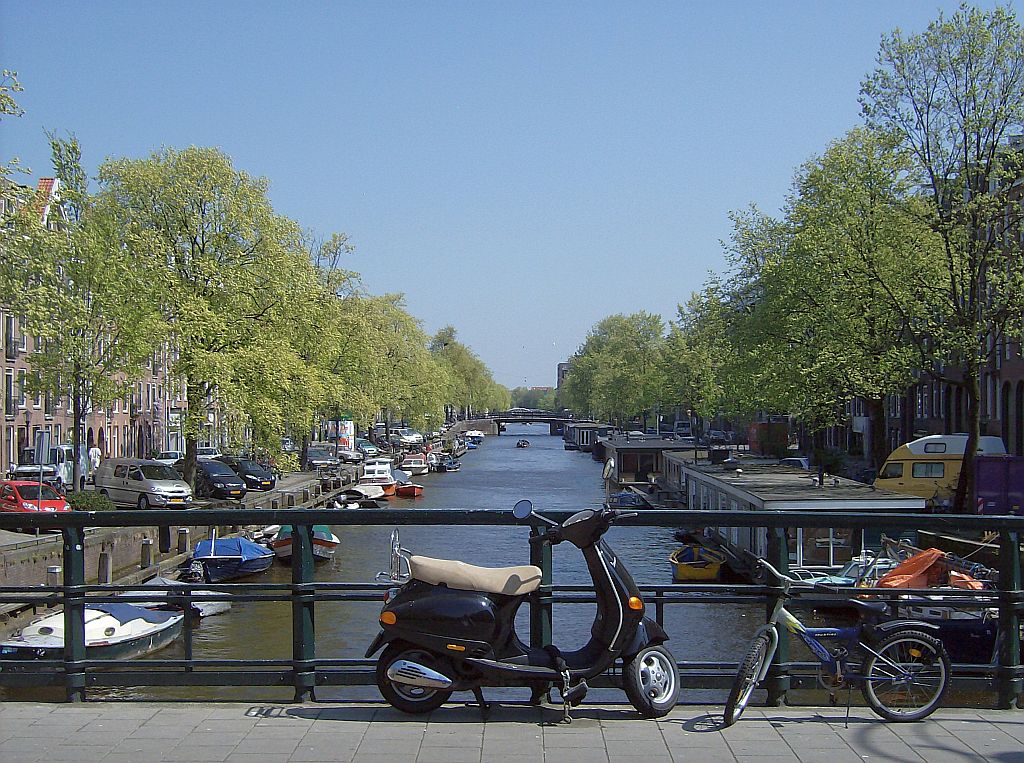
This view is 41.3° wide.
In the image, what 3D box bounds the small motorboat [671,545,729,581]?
[{"bbox_3d":[5.720,5.572,42.298,1.700,0.800,3.600,0,-1,6],"label":"small motorboat"}]

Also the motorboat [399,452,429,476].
[{"bbox_3d":[-7.600,6.422,105.393,2.150,1.750,5.500,0,-1,-4],"label":"motorboat"}]

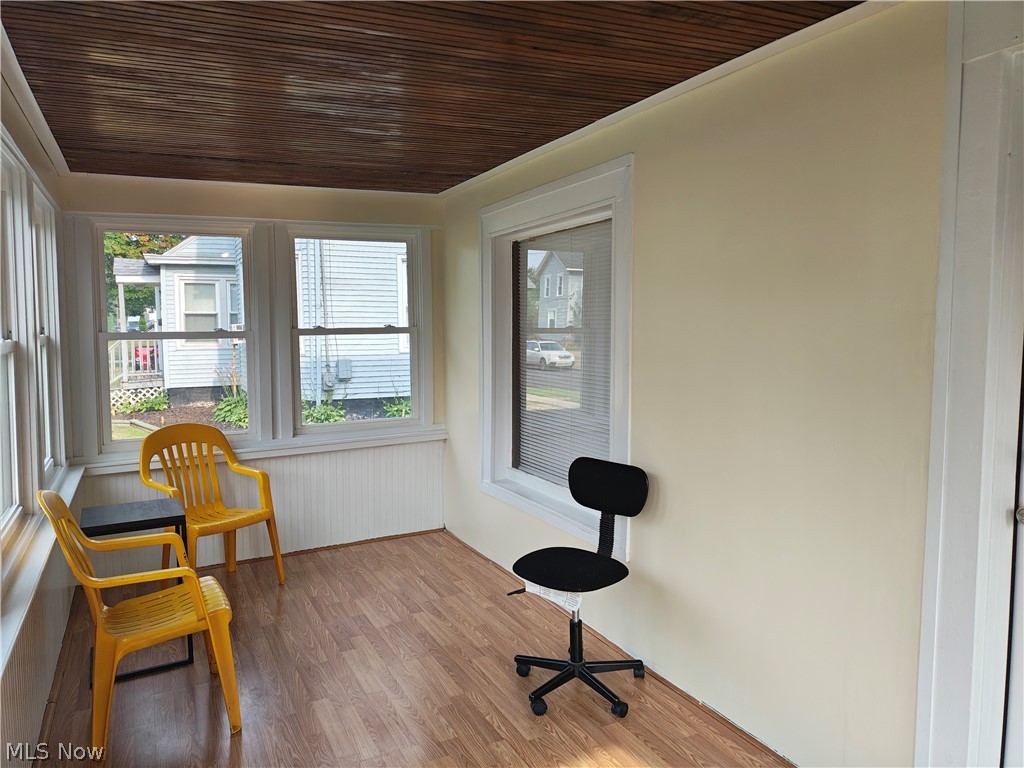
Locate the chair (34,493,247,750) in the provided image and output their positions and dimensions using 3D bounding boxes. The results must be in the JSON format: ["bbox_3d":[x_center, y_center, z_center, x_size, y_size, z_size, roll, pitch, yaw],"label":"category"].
[{"bbox_3d":[-1.366,0.801,2.731,0.573,0.903,0.570,-3,6,-29],"label":"chair"}]

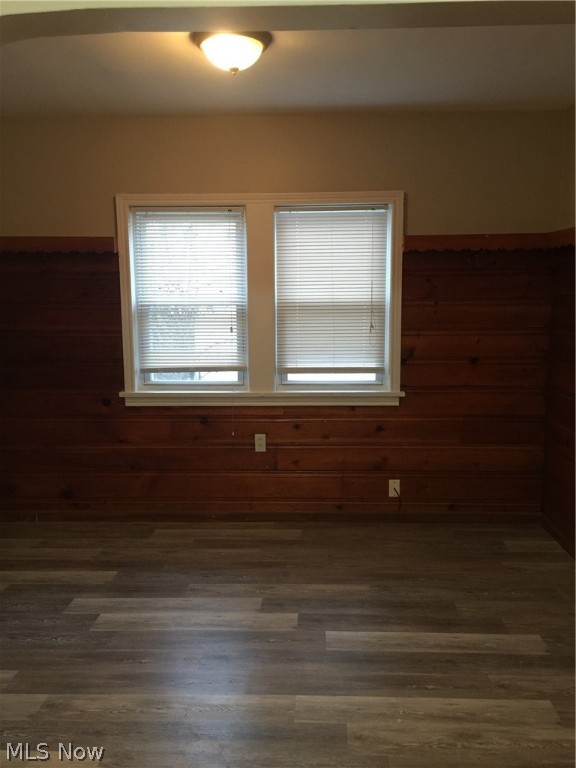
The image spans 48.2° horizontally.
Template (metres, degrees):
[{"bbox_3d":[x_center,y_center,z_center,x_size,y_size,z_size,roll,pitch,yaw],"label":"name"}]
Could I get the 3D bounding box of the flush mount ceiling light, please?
[{"bbox_3d":[-0.226,-1.331,2.616,0.335,0.143,0.335,0,8,1],"label":"flush mount ceiling light"}]

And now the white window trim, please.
[{"bbox_3d":[-0.161,-0.491,3.829,1.710,1.255,0.100,0,8,1],"label":"white window trim"}]

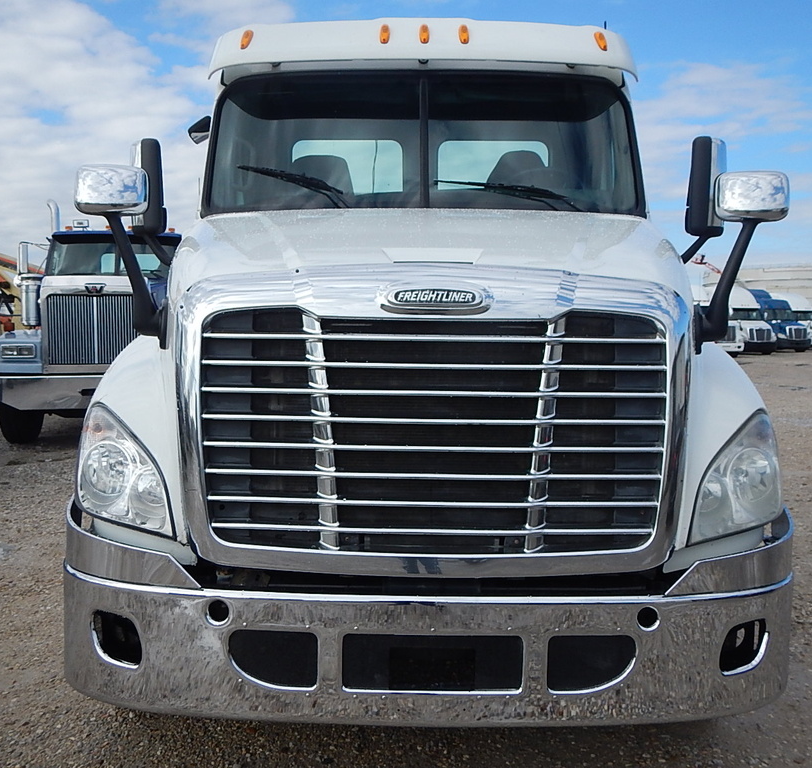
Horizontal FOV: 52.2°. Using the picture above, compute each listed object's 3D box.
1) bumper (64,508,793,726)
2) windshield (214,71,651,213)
[{"bbox_3d":[0.079,0.698,2.617,2.420,0.570,0.500,0,4,0],"label":"bumper"},{"bbox_3d":[0.095,-1.154,3.967,2.080,0.780,0.260,1,-21,0],"label":"windshield"}]

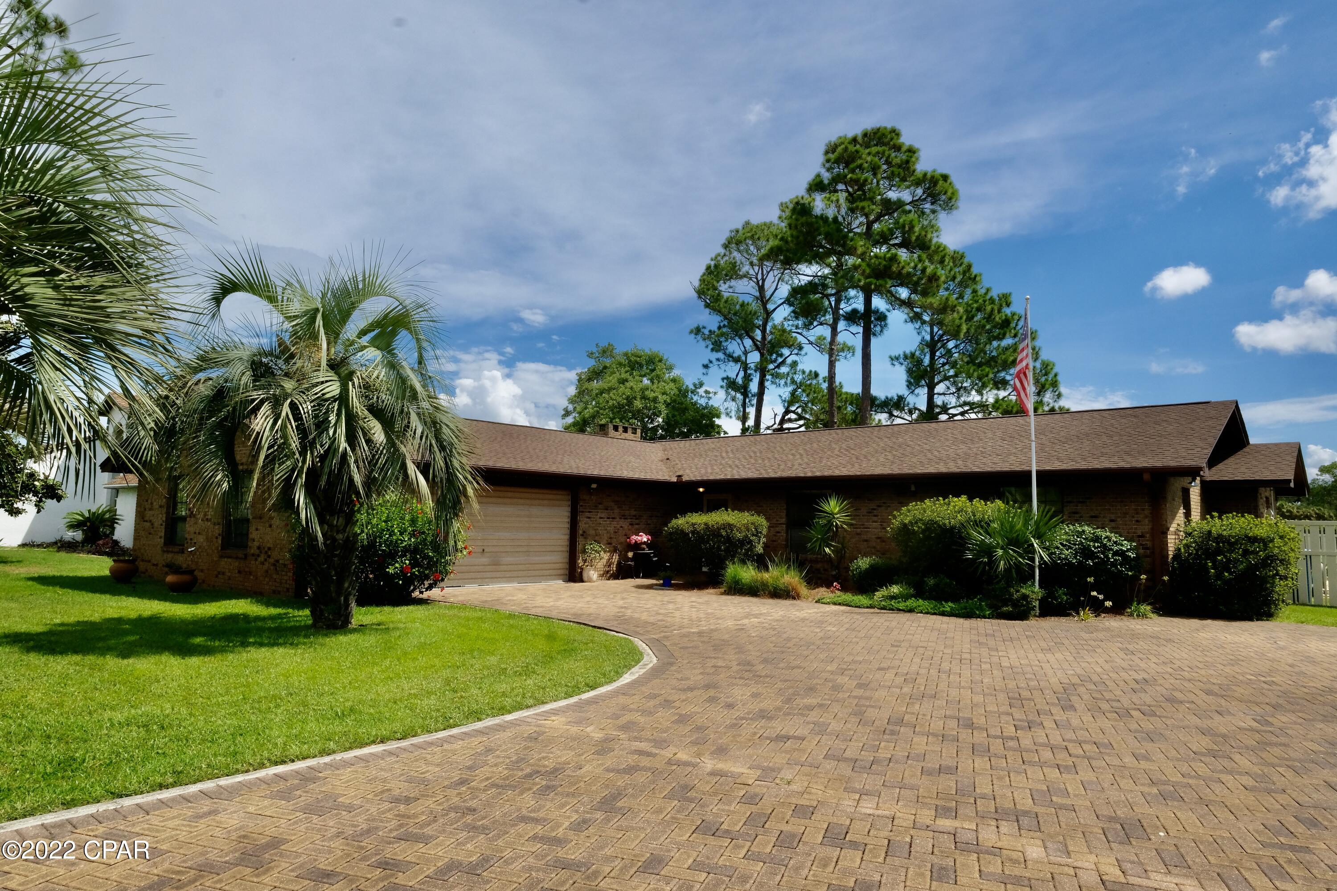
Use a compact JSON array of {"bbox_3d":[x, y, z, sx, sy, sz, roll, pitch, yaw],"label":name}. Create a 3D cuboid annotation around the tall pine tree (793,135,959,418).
[{"bbox_3d":[9.899,-5.359,37.446,8.255,20.803,8.255,0,-6,15],"label":"tall pine tree"}]

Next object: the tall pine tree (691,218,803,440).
[{"bbox_3d":[4.177,-3.533,42.328,5.968,17.902,5.968,1,-6,6],"label":"tall pine tree"}]

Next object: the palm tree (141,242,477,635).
[{"bbox_3d":[-4.782,-0.033,10.815,4.045,4.989,4.045,3,-6,-24],"label":"palm tree"}]

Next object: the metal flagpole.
[{"bbox_3d":[6.325,0.127,13.543,0.090,5.536,0.090,-2,-6,25],"label":"metal flagpole"}]

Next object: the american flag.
[{"bbox_3d":[6.231,-1.533,13.704,0.330,2.033,0.250,-1,-6,25],"label":"american flag"}]

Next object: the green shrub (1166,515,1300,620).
[{"bbox_3d":[10.066,2.127,13.973,1.924,1.775,1.732,-3,-7,35],"label":"green shrub"}]

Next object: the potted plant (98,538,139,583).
[{"bbox_3d":[-11.782,2.439,16.715,0.694,0.929,0.694,5,-7,-35],"label":"potted plant"}]

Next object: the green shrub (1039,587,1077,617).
[{"bbox_3d":[6.678,2.663,13.391,0.575,0.476,0.575,-2,-6,26],"label":"green shrub"}]

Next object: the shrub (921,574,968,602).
[{"bbox_3d":[5.302,2.746,15.008,0.852,0.540,0.766,-1,-6,19],"label":"shrub"}]

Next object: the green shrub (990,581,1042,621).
[{"bbox_3d":[5.700,2.546,12.830,0.799,0.580,0.719,-1,-6,24],"label":"green shrub"}]

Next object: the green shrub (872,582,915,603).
[{"bbox_3d":[4.304,2.809,14.922,0.806,0.365,0.726,-1,-6,16],"label":"green shrub"}]

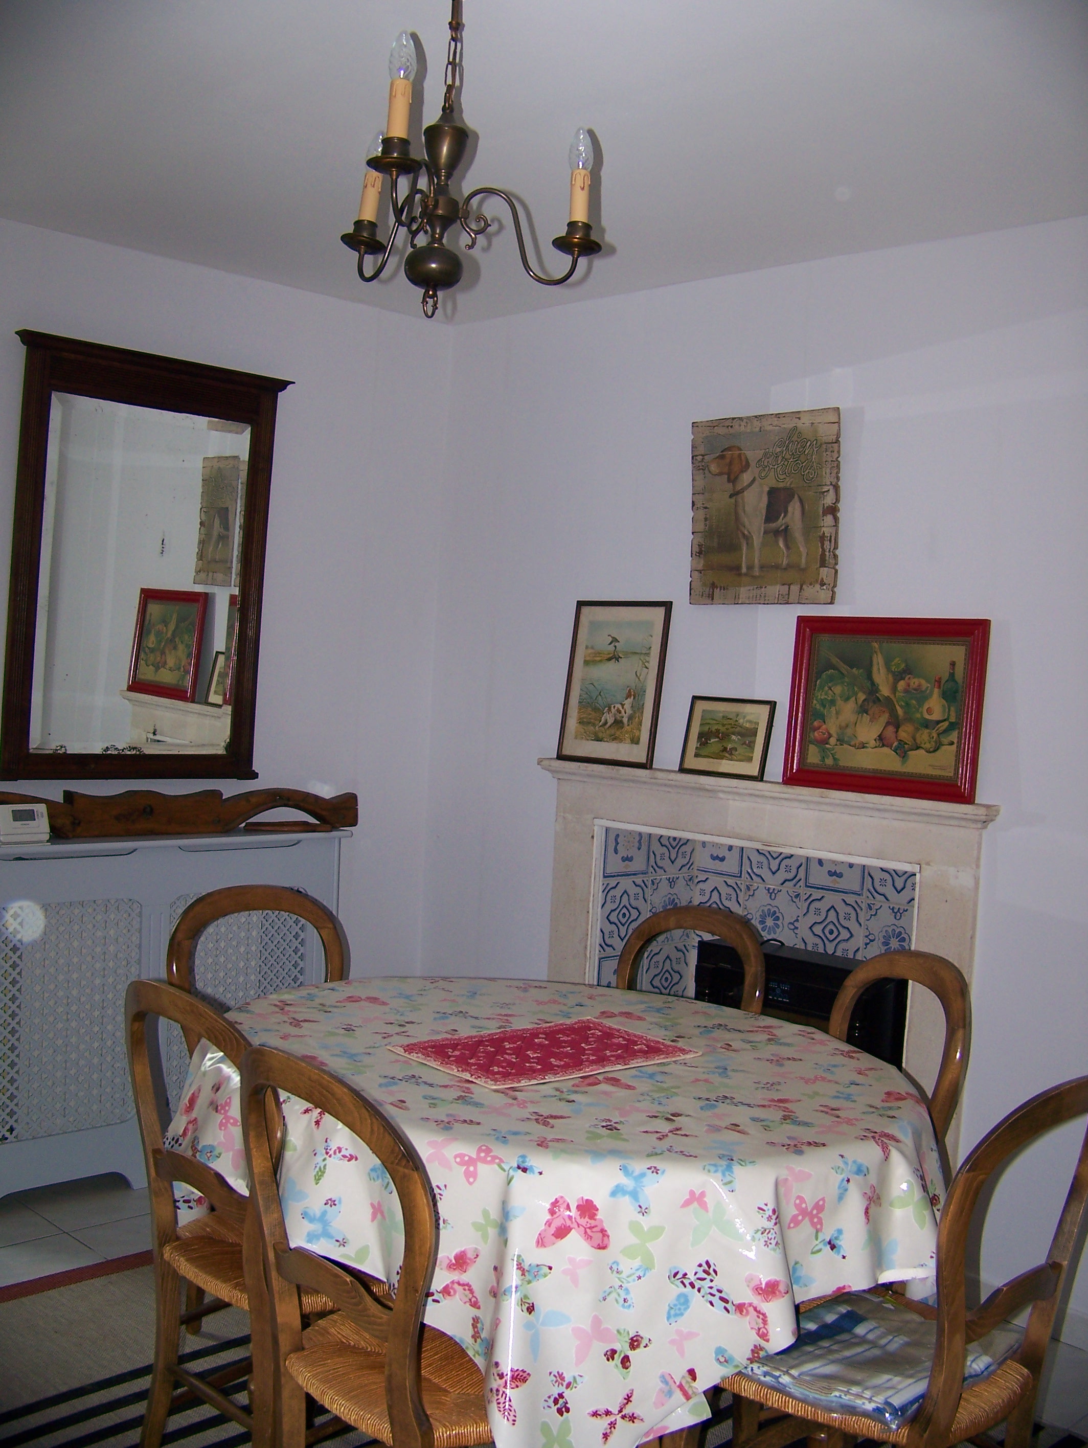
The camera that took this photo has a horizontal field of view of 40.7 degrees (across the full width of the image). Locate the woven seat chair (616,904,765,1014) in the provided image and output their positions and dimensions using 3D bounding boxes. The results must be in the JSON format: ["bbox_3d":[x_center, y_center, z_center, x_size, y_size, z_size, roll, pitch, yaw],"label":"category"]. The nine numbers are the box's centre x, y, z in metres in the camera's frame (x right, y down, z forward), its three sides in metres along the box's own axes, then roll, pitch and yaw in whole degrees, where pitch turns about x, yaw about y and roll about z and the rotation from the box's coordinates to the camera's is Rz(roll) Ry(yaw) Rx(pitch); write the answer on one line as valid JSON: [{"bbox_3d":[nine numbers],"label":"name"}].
[{"bbox_3d":[0.145,0.844,3.053,0.470,0.890,0.450,2,3,-38],"label":"woven seat chair"}]

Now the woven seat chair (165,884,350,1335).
[{"bbox_3d":[-0.475,0.812,2.981,0.470,0.890,0.450,5,3,44],"label":"woven seat chair"}]

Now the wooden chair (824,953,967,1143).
[{"bbox_3d":[0.481,0.874,2.742,0.470,0.890,0.450,2,2,-23],"label":"wooden chair"}]

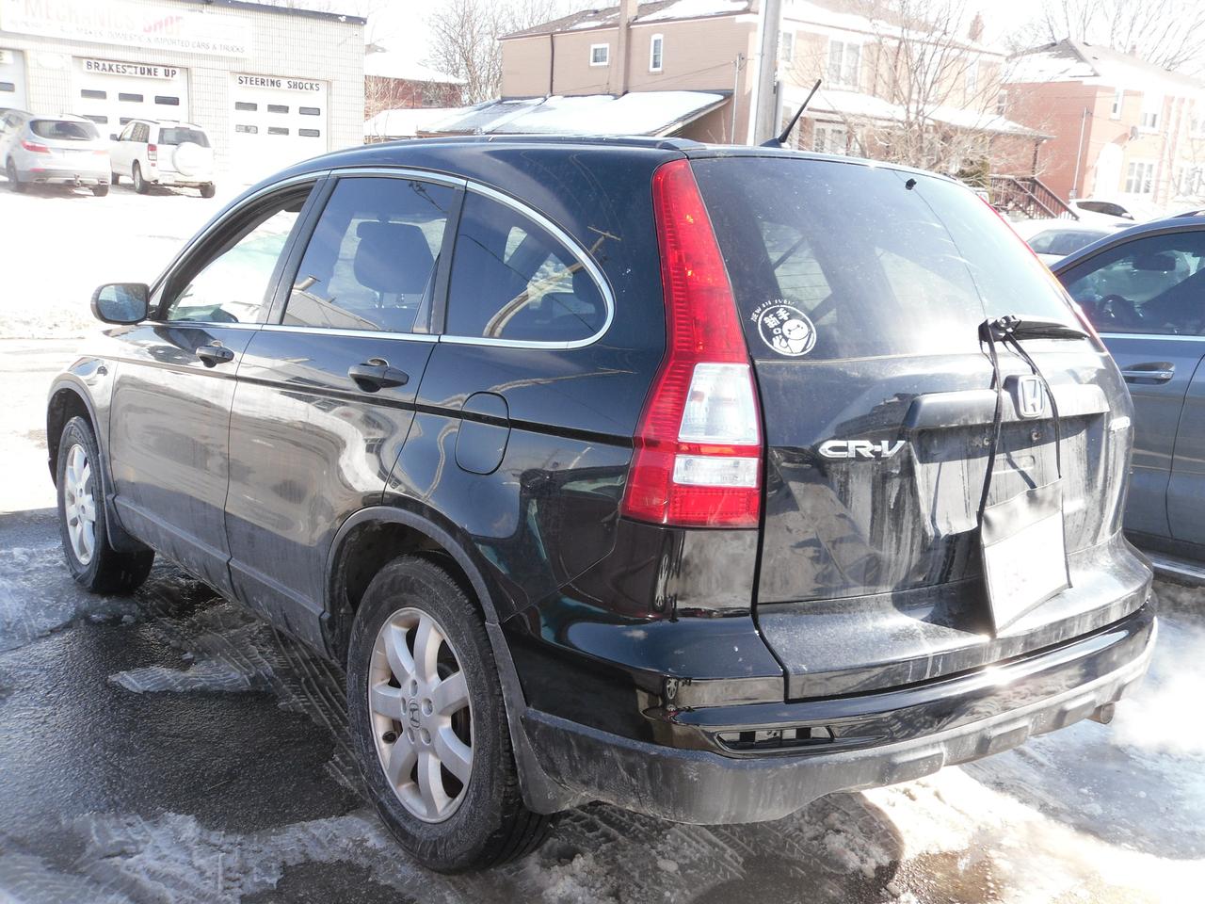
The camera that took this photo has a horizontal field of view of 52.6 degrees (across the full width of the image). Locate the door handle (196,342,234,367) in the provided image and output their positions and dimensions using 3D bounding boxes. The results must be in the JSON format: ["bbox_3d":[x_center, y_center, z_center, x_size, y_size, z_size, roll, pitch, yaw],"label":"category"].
[{"bbox_3d":[-1.094,-0.273,3.444,0.055,0.062,0.230,-5,11,-38],"label":"door handle"}]

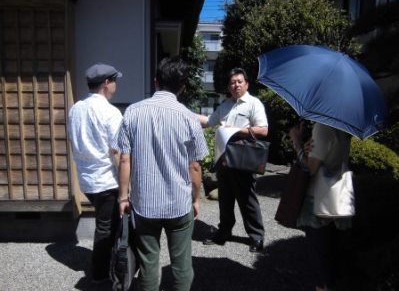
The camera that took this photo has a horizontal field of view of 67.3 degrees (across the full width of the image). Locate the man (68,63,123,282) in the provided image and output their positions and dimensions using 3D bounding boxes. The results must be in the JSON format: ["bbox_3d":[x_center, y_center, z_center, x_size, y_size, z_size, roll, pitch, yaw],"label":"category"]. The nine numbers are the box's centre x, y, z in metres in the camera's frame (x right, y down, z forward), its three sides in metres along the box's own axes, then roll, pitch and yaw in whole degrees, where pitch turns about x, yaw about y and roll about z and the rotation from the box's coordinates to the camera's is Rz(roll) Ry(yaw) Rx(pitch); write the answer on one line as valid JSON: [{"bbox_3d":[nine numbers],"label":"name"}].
[{"bbox_3d":[-0.790,0.220,2.330,0.500,1.680,0.380,4,6,37],"label":"man"}]

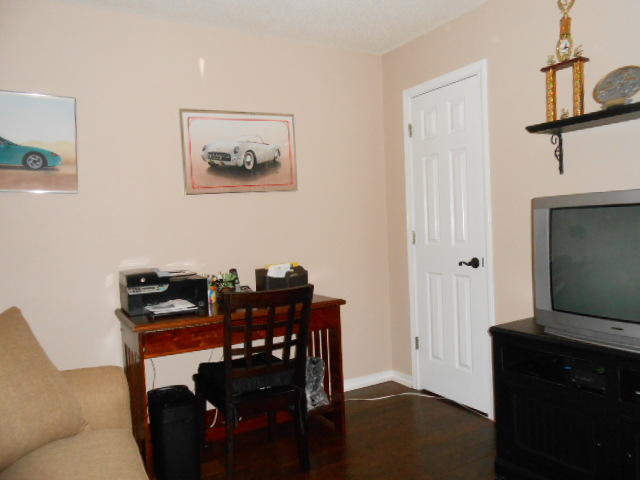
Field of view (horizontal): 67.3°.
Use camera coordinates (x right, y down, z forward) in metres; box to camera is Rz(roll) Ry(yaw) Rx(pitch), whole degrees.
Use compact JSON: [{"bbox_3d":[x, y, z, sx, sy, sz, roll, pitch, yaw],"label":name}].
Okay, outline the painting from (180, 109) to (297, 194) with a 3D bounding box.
[{"bbox_3d":[-0.485,-0.548,3.030,0.738,0.497,0.030,-3,2,-30],"label":"painting"}]

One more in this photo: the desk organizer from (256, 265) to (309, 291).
[{"bbox_3d":[-0.235,0.255,2.987,0.270,0.165,0.190,-3,2,-30],"label":"desk organizer"}]

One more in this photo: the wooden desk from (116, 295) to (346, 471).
[{"bbox_3d":[-0.476,0.747,2.656,1.094,0.775,0.633,-3,2,-30],"label":"wooden desk"}]

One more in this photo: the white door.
[{"bbox_3d":[0.817,0.019,3.096,0.060,2.095,0.708,-3,2,-30],"label":"white door"}]

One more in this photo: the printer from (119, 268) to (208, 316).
[{"bbox_3d":[-0.830,0.271,2.586,0.410,0.210,0.360,-3,2,-30],"label":"printer"}]

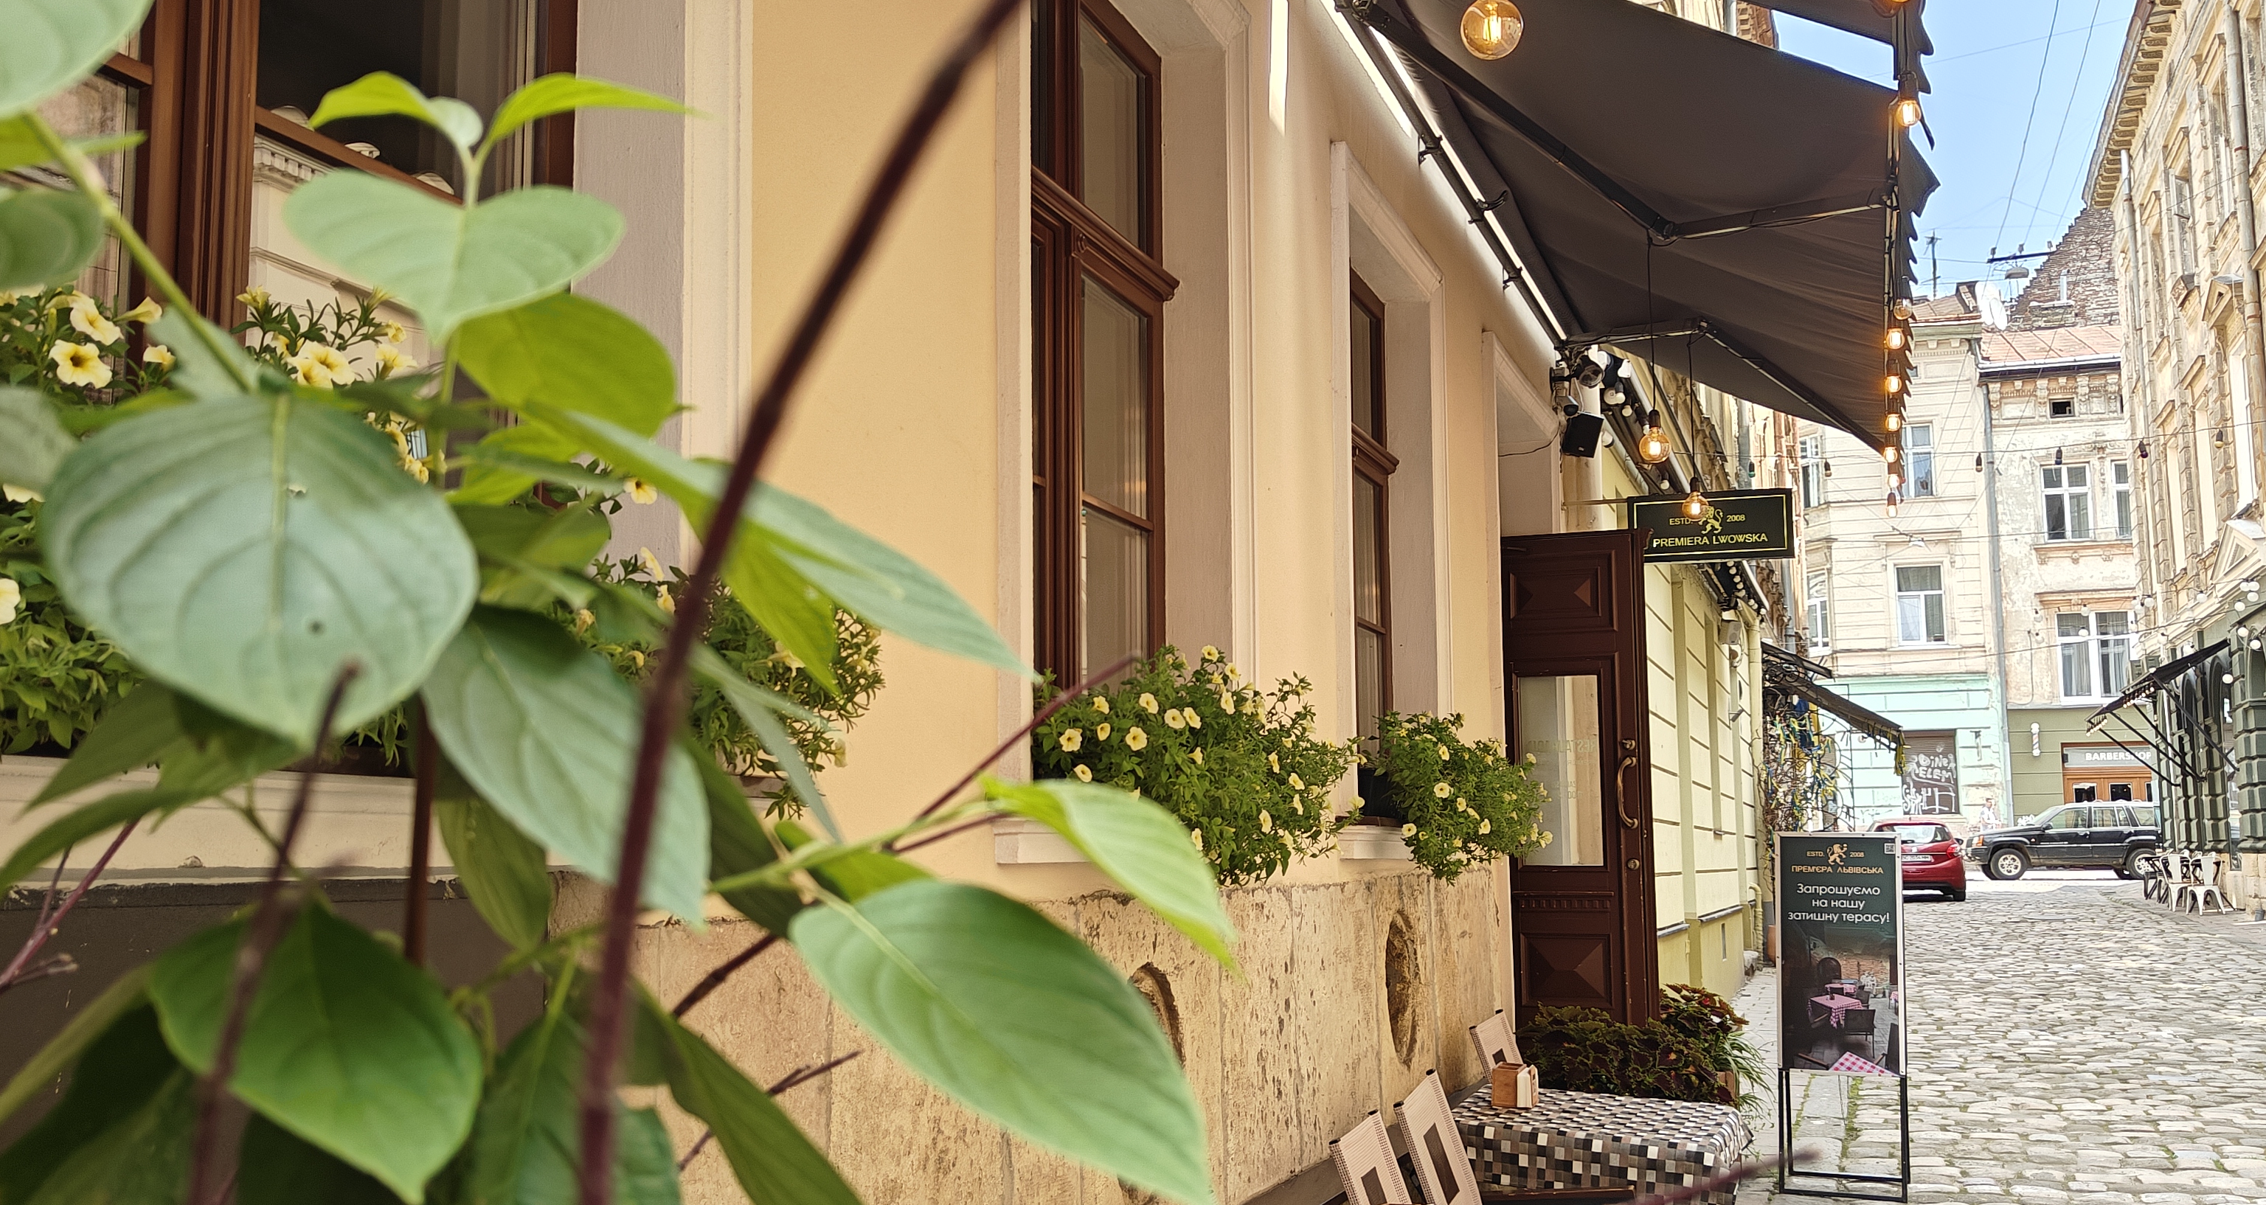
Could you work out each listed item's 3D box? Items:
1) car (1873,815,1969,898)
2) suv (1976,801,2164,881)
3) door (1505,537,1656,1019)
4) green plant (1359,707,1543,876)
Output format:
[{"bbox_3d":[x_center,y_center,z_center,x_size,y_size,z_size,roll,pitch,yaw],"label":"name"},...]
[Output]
[{"bbox_3d":[15.094,5.002,40.436,1.760,1.460,3.960,-3,-7,20],"label":"car"},{"bbox_3d":[21.179,5.385,47.143,4.500,1.680,1.780,-3,-7,16],"label":"suv"},{"bbox_3d":[1.717,0.762,8.010,0.540,2.080,0.060,-3,-7,20],"label":"door"},{"bbox_3d":[0.964,0.592,6.356,0.380,0.480,1.000,-3,-7,20],"label":"green plant"}]

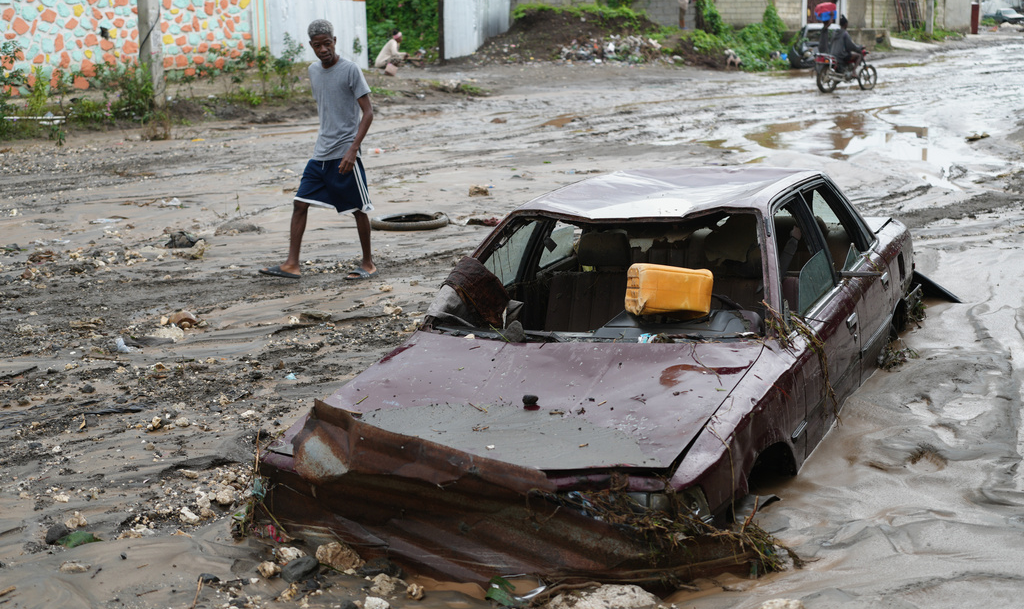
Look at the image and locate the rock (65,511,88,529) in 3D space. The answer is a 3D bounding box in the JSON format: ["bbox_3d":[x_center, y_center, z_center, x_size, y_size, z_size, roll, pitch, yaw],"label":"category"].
[{"bbox_3d":[-1.466,0.727,4.788,0.077,0.060,0.062,-5,12,-18],"label":"rock"}]

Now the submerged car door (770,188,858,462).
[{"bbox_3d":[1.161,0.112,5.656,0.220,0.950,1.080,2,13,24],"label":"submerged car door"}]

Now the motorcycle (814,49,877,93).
[{"bbox_3d":[7.339,-5.149,31.300,1.900,1.020,0.720,-10,14,-34],"label":"motorcycle"}]

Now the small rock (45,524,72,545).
[{"bbox_3d":[-1.492,0.755,4.668,0.080,0.065,0.070,-2,11,0],"label":"small rock"}]

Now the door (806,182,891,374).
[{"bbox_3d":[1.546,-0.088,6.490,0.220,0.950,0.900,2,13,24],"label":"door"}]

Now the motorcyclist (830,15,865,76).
[{"bbox_3d":[7.334,-5.634,31.000,0.750,1.340,0.550,-9,13,-33],"label":"motorcyclist"}]

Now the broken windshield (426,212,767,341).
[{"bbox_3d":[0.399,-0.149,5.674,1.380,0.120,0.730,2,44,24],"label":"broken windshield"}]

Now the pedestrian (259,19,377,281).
[{"bbox_3d":[-1.279,-1.012,9.350,0.580,1.690,0.500,-13,15,-42],"label":"pedestrian"}]

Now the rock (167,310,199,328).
[{"bbox_3d":[-1.849,0.082,8.007,0.169,0.094,0.135,-4,12,-13],"label":"rock"}]

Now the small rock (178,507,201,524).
[{"bbox_3d":[-1.090,0.715,4.816,0.071,0.058,0.053,-4,12,-13],"label":"small rock"}]

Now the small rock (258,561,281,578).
[{"bbox_3d":[-0.738,0.808,4.330,0.067,0.047,0.060,-3,11,-10],"label":"small rock"}]

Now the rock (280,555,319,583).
[{"bbox_3d":[-0.639,0.800,4.296,0.115,0.075,0.085,-6,12,-19],"label":"rock"}]

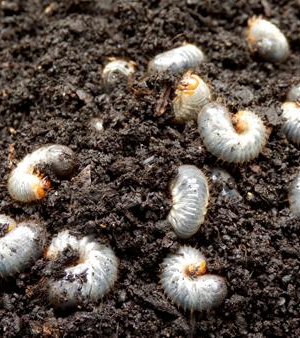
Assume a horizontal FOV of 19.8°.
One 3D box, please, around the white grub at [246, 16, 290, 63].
[{"bbox_3d":[0.047,-0.051,0.340,0.014,0.013,0.020,-19,51,-16],"label":"white grub"}]

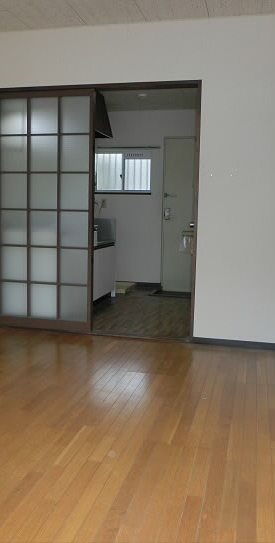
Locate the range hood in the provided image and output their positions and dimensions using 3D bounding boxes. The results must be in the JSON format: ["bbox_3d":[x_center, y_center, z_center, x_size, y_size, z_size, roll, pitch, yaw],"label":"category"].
[{"bbox_3d":[-0.608,-1.710,5.411,0.550,0.470,0.620,3,7,13],"label":"range hood"}]

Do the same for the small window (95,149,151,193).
[{"bbox_3d":[-0.193,-1.340,6.765,0.780,0.560,0.090,3,7,13],"label":"small window"}]

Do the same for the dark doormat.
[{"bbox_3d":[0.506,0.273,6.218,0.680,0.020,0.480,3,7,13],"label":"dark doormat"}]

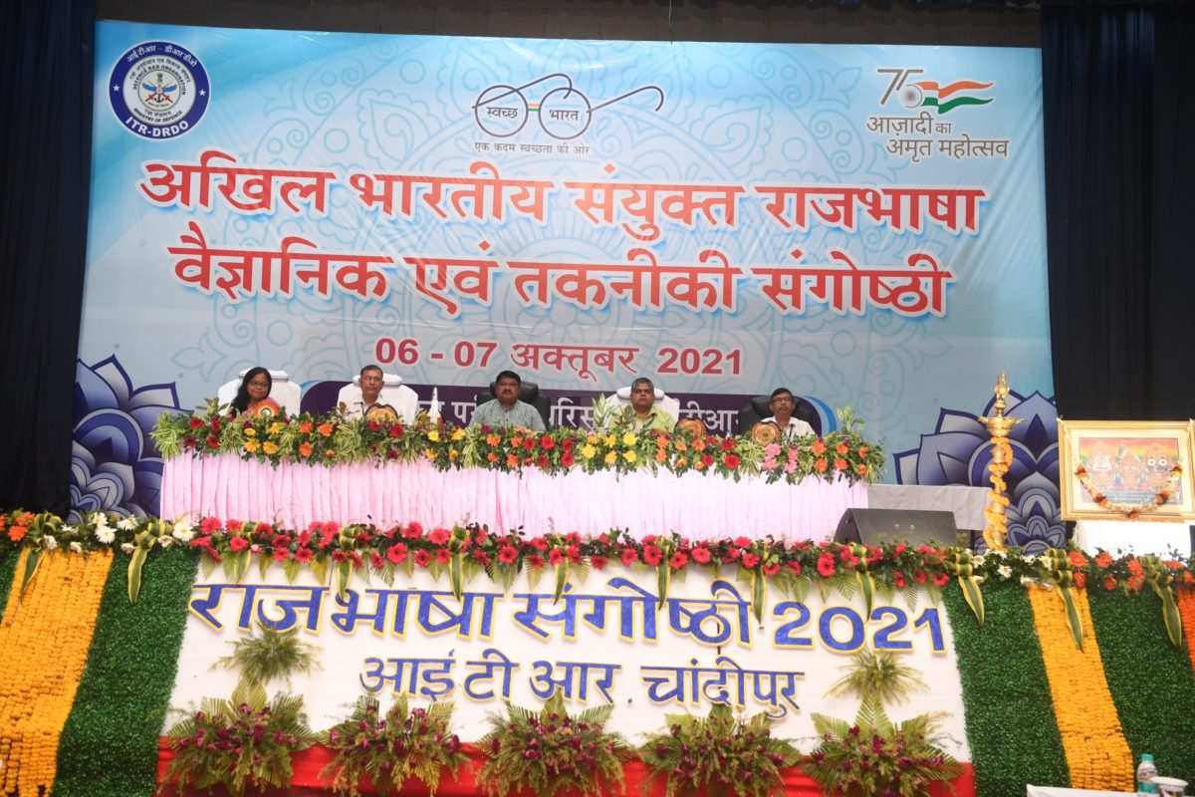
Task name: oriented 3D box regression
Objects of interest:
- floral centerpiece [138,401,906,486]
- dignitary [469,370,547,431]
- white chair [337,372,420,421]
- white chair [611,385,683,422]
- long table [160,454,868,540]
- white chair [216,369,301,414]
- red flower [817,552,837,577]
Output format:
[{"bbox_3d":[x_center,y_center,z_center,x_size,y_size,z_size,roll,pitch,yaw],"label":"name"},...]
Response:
[{"bbox_3d":[-0.529,0.316,8.768,4.850,0.440,0.360,2,-6,0],"label":"floral centerpiece"},{"bbox_3d":[-0.680,0.434,9.610,0.560,1.330,0.780,2,-6,0],"label":"dignitary"},{"bbox_3d":[-1.673,0.414,9.759,0.660,1.250,0.720,2,-6,0],"label":"white chair"},{"bbox_3d":[0.332,0.504,9.756,0.660,1.250,0.720,2,-6,0],"label":"white chair"},{"bbox_3d":[-0.549,0.678,9.100,4.680,0.740,0.650,2,-6,0],"label":"long table"},{"bbox_3d":[-2.564,0.384,9.760,0.660,1.250,0.720,2,-6,0],"label":"white chair"},{"bbox_3d":[1.236,0.888,7.150,0.110,0.135,0.070,2,-6,0],"label":"red flower"}]

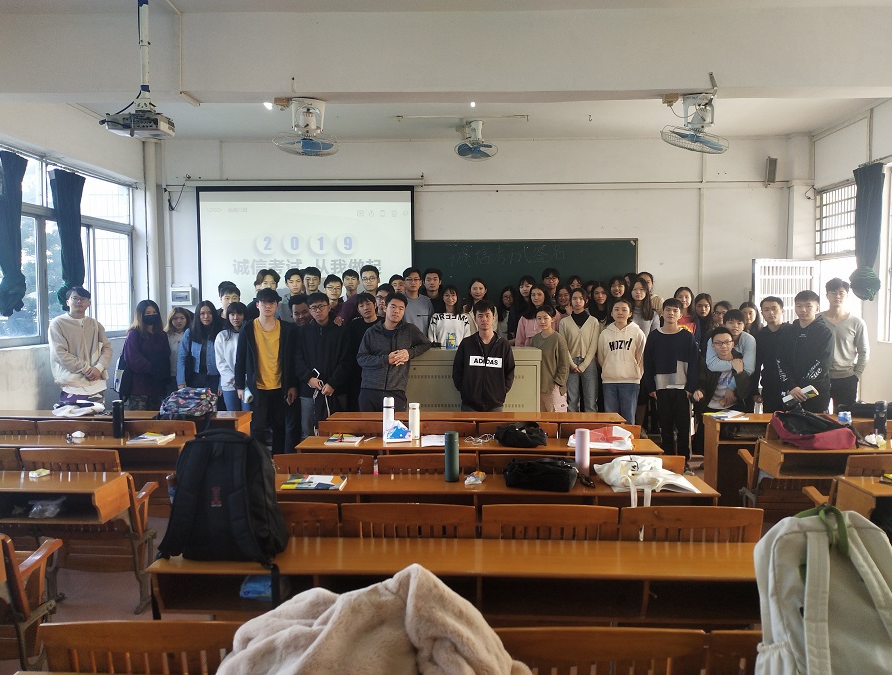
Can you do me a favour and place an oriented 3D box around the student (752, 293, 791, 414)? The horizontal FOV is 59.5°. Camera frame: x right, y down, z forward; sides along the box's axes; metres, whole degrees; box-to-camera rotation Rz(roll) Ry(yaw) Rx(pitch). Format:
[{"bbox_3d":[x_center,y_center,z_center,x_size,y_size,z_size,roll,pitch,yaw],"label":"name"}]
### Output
[{"bbox_3d":[2.809,0.502,6.731,0.480,1.709,0.290,1,3,12],"label":"student"}]

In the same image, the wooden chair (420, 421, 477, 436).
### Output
[{"bbox_3d":[-0.078,0.947,5.284,0.530,0.860,0.480,0,3,2],"label":"wooden chair"}]

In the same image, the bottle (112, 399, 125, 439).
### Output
[{"bbox_3d":[-2.154,0.538,5.137,0.070,0.242,0.070,0,3,2],"label":"bottle"}]

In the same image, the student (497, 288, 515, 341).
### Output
[{"bbox_3d":[0.644,0.251,8.304,0.430,1.590,0.270,0,3,2],"label":"student"}]

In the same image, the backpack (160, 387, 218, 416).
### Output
[{"bbox_3d":[-1.990,0.492,6.095,0.400,0.210,0.280,0,3,2],"label":"backpack"}]

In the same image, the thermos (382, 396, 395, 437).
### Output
[{"bbox_3d":[-0.371,0.529,5.100,0.072,0.275,0.072,0,3,0],"label":"thermos"}]

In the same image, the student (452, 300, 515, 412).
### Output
[{"bbox_3d":[0.326,0.498,6.773,0.540,1.630,0.310,0,3,2],"label":"student"}]

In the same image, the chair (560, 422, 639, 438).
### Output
[{"bbox_3d":[1.006,0.951,5.250,0.530,0.860,0.480,0,3,2],"label":"chair"}]

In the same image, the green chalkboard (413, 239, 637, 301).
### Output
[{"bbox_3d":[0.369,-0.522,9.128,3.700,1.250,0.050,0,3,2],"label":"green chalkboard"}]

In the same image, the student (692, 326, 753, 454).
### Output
[{"bbox_3d":[2.319,0.639,6.558,0.550,1.456,0.420,1,3,9],"label":"student"}]

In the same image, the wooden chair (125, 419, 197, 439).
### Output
[{"bbox_3d":[-1.920,0.978,5.522,0.520,0.870,0.500,0,3,2],"label":"wooden chair"}]

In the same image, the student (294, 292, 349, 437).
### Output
[{"bbox_3d":[-1.042,0.494,6.580,0.500,1.737,0.320,0,3,-6],"label":"student"}]

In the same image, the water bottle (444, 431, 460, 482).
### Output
[{"bbox_3d":[0.032,0.588,3.871,0.071,0.240,0.071,0,3,2],"label":"water bottle"}]

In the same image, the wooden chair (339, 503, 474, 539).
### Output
[{"bbox_3d":[-0.135,1.057,3.180,0.510,0.888,0.480,0,3,2],"label":"wooden chair"}]

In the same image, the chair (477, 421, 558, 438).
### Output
[{"bbox_3d":[0.479,0.949,5.267,0.530,0.860,0.480,0,3,2],"label":"chair"}]

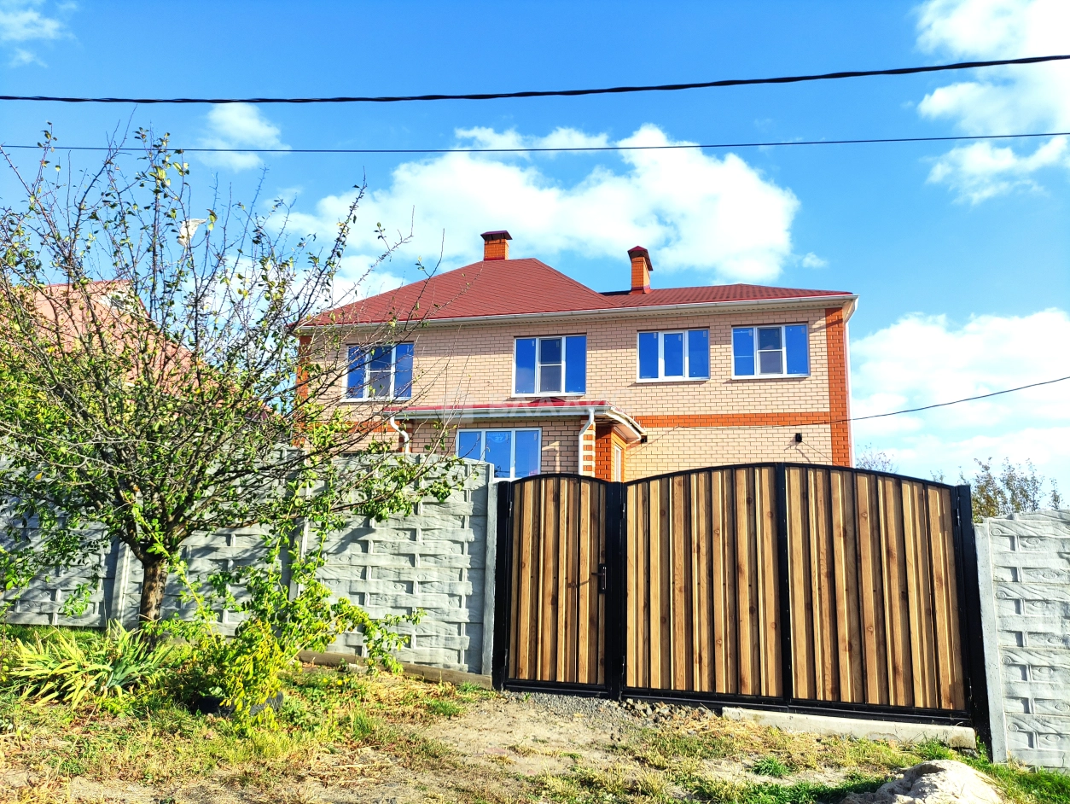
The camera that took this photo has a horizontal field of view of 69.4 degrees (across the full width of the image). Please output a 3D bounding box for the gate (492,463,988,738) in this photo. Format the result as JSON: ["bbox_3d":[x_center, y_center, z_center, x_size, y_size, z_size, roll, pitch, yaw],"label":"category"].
[{"bbox_3d":[1.631,1.624,6.835,4.103,2.161,0.120,-1,-10,14],"label":"gate"}]

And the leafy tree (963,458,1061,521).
[{"bbox_3d":[10.674,2.706,17.292,2.100,2.900,2.000,-5,-12,31],"label":"leafy tree"}]

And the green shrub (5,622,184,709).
[{"bbox_3d":[-3.185,1.871,5.632,1.100,0.520,0.900,6,-11,-28],"label":"green shrub"}]

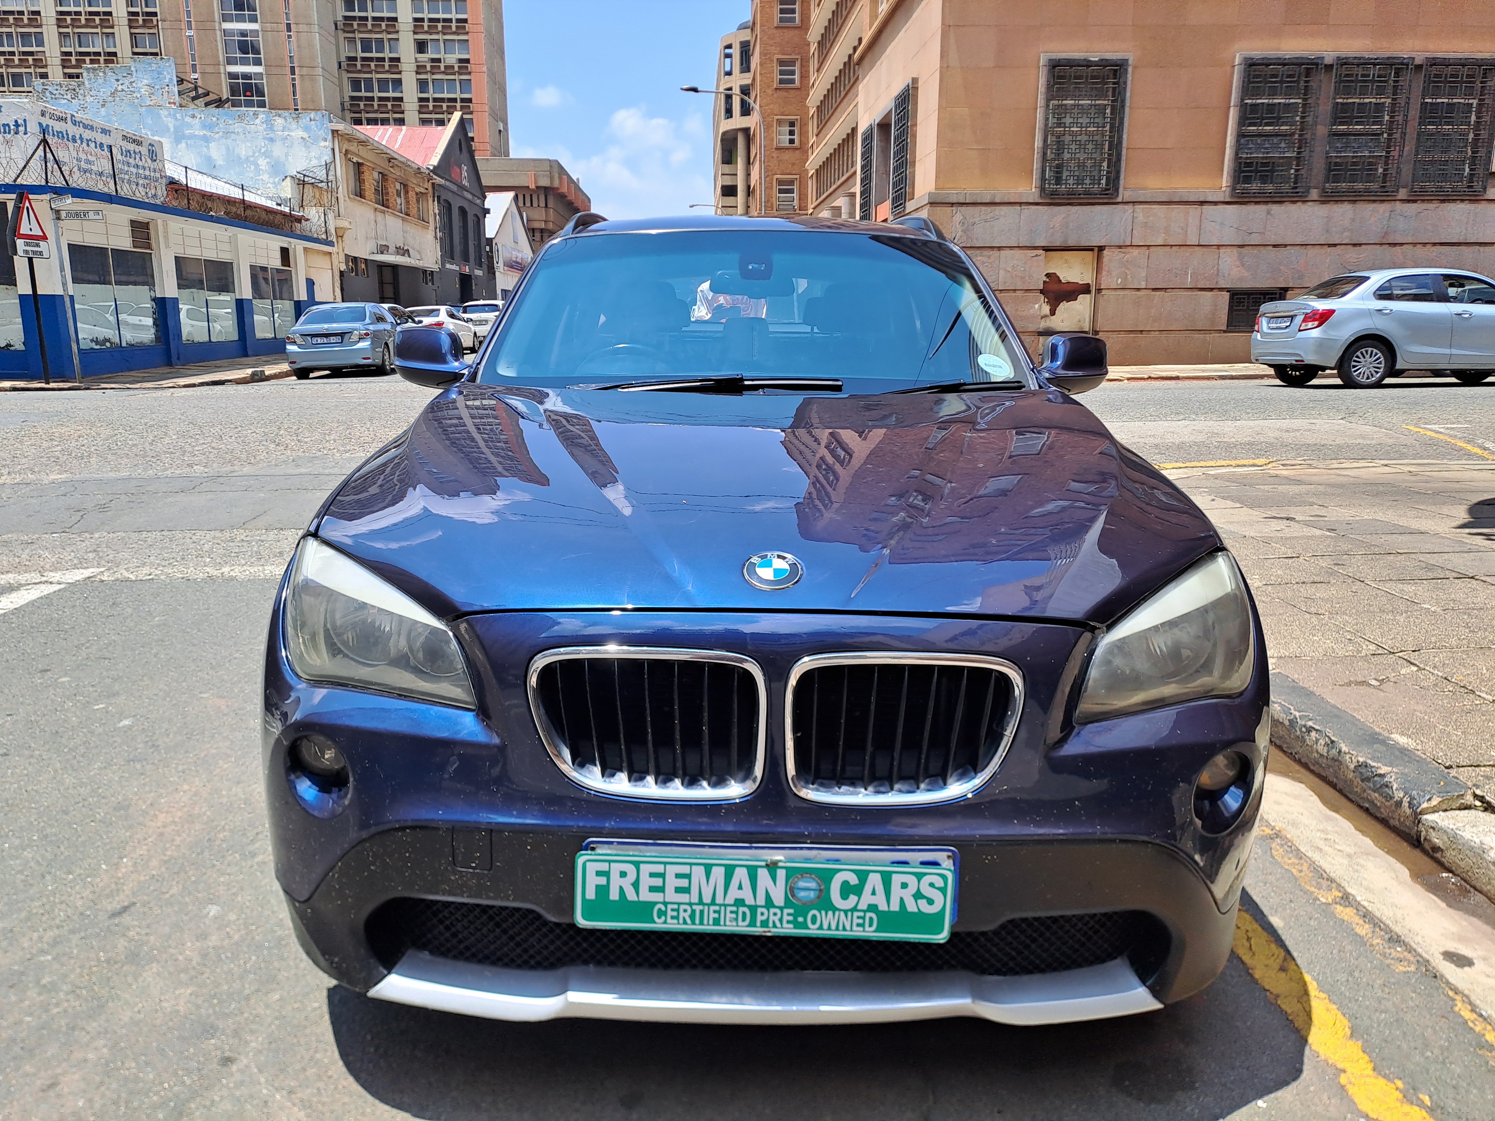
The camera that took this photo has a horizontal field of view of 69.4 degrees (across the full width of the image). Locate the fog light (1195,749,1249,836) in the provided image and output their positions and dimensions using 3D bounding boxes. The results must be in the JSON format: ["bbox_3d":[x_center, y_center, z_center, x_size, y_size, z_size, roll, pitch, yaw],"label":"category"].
[{"bbox_3d":[0.739,0.361,1.680,0.110,0.128,0.090,1,13,-1],"label":"fog light"}]

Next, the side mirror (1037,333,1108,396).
[{"bbox_3d":[0.928,-0.565,3.097,0.195,0.168,0.140,0,13,-1],"label":"side mirror"}]

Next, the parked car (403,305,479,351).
[{"bbox_3d":[-9.649,-7.221,33.800,1.770,1.460,4.550,0,13,-1],"label":"parked car"}]

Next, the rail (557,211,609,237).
[{"bbox_3d":[-0.545,-1.233,4.131,0.080,0.110,1.900,1,13,-1],"label":"rail"}]

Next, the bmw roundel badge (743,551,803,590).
[{"bbox_3d":[0.036,0.014,1.510,0.082,0.012,0.082,1,39,-1],"label":"bmw roundel badge"}]

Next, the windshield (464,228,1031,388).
[{"bbox_3d":[0.022,-0.667,2.945,1.450,0.170,0.860,0,46,-1],"label":"windshield"}]

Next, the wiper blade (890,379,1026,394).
[{"bbox_3d":[0.535,-0.442,2.740,0.400,0.050,0.060,-5,14,-22],"label":"wiper blade"}]

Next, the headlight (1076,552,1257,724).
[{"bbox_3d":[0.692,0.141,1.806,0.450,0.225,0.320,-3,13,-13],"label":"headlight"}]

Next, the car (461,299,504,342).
[{"bbox_3d":[-9.496,-8.710,39.751,1.800,1.650,4.400,-2,13,-4],"label":"car"}]

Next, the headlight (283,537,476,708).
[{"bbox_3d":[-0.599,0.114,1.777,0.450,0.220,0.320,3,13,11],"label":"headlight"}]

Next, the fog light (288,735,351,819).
[{"bbox_3d":[-0.658,0.333,1.660,0.110,0.128,0.090,1,13,-1],"label":"fog light"}]

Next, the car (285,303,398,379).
[{"bbox_3d":[-8.405,-4.764,23.164,1.760,1.475,4.540,-3,13,-5],"label":"car"}]

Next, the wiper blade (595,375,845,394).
[{"bbox_3d":[-0.067,-0.427,2.631,0.610,0.050,0.065,0,13,-1],"label":"wiper blade"}]

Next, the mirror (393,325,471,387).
[{"bbox_3d":[-0.888,-0.571,3.040,0.225,0.165,0.150,1,13,-1],"label":"mirror"}]

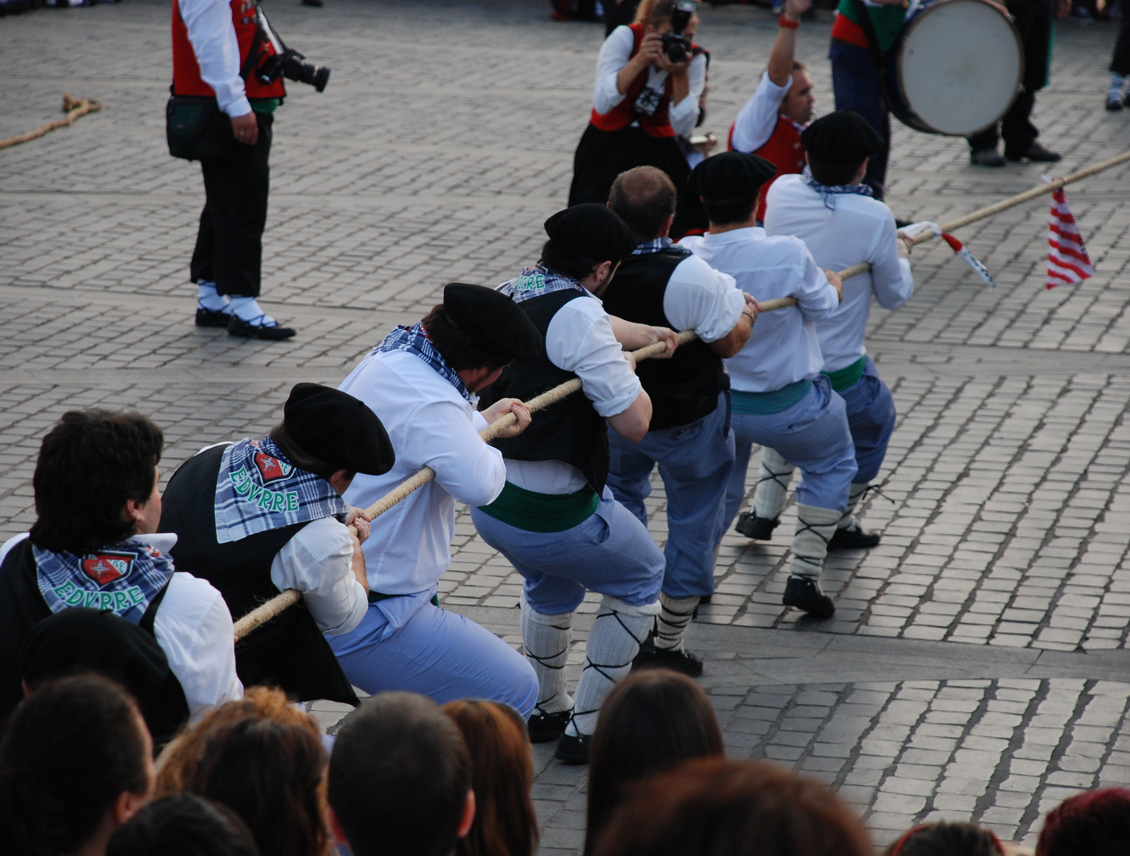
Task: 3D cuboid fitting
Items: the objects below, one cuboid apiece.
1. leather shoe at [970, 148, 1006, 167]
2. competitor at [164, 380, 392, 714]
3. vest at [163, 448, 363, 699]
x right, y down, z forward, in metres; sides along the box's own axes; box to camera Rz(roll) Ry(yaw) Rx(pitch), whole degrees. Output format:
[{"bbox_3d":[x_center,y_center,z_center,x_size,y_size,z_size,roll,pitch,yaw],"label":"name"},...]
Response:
[{"bbox_3d":[2.408,-1.539,33.950,0.105,0.110,0.270,-5,9,-35],"label":"leather shoe"},{"bbox_3d":[-0.658,0.574,13.600,0.520,1.340,0.680,6,10,38],"label":"competitor"},{"bbox_3d":[-0.696,0.336,13.500,0.450,0.560,0.360,6,10,38],"label":"vest"}]

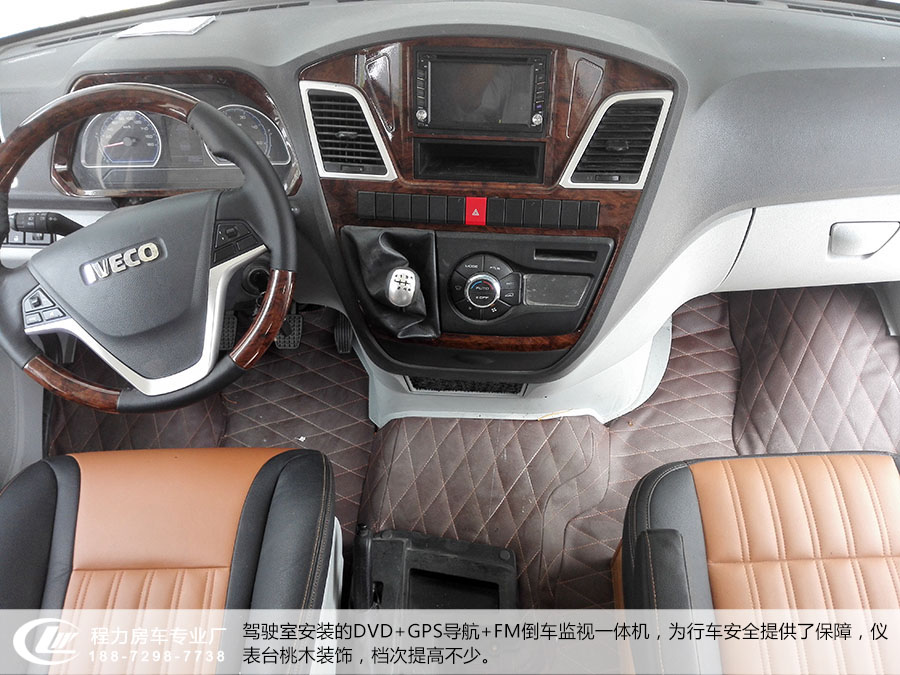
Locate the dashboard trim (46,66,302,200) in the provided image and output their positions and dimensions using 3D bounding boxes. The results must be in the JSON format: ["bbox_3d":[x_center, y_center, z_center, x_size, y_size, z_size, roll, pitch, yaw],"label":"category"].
[{"bbox_3d":[-0.413,-0.311,1.111,0.388,0.180,0.090,1,18,6],"label":"dashboard trim"}]

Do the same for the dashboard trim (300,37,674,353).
[{"bbox_3d":[0.046,-0.201,1.071,0.515,0.440,0.100,2,13,5],"label":"dashboard trim"}]

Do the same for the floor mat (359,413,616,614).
[{"bbox_3d":[0.073,0.338,1.446,0.496,0.090,0.440,2,49,4],"label":"floor mat"}]

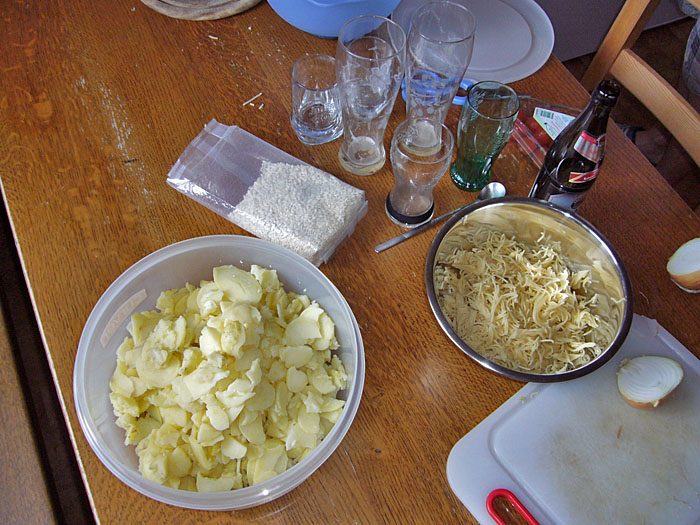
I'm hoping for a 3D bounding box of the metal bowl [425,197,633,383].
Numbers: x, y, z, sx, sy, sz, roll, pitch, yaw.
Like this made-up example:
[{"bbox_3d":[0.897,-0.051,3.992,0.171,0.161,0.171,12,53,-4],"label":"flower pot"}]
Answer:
[{"bbox_3d":[0.213,0.047,0.722,0.247,0.100,0.247,2,59,-2],"label":"metal bowl"}]

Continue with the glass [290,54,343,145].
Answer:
[{"bbox_3d":[-0.048,-0.252,0.883,0.087,0.109,0.087,6,59,0],"label":"glass"}]

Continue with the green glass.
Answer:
[{"bbox_3d":[0.192,-0.179,0.826,0.071,0.153,0.071,6,59,0],"label":"green glass"}]

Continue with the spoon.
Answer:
[{"bbox_3d":[0.138,-0.069,0.834,0.239,0.022,0.036,-26,64,-18],"label":"spoon"}]

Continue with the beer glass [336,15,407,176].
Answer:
[{"bbox_3d":[0.024,-0.224,0.804,0.085,0.221,0.085,6,59,0],"label":"beer glass"}]

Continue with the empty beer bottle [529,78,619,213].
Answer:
[{"bbox_3d":[0.297,-0.134,0.751,0.069,0.245,0.069,36,63,17],"label":"empty beer bottle"}]

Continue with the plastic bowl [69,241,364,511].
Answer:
[{"bbox_3d":[-0.131,0.130,0.634,0.291,0.130,0.291,2,59,-2],"label":"plastic bowl"}]

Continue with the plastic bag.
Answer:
[{"bbox_3d":[-0.128,-0.114,0.831,0.286,0.045,0.133,29,61,13],"label":"plastic bag"}]

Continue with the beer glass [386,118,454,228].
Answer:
[{"bbox_3d":[0.092,-0.120,0.791,0.079,0.142,0.079,6,59,0],"label":"beer glass"}]

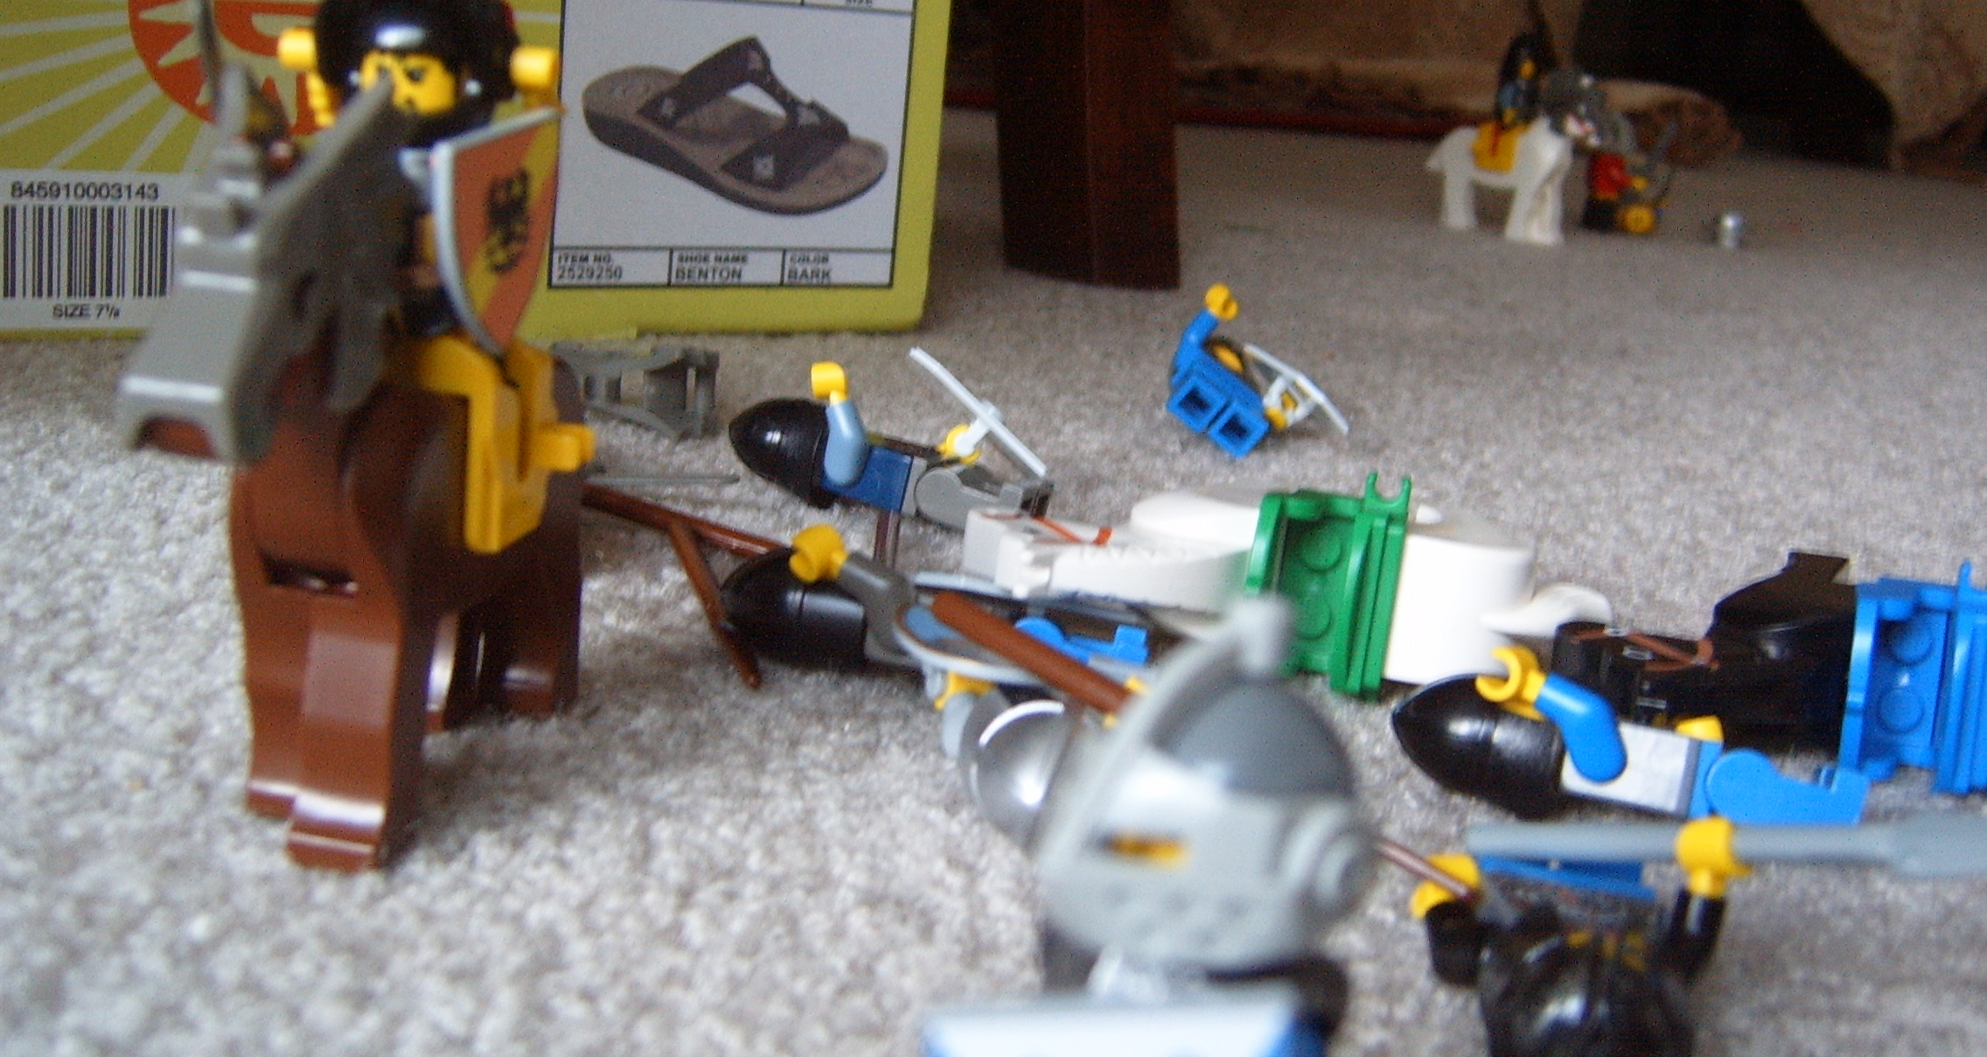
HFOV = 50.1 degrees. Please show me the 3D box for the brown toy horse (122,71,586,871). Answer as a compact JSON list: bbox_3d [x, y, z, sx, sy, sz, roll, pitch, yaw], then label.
[{"bbox_3d":[-0.053,-0.006,0.185,0.018,0.064,0.065,8,16,9],"label":"brown toy horse"}]

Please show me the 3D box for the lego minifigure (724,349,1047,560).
[{"bbox_3d":[-0.014,-0.012,0.295,0.043,0.023,0.022,17,5,12],"label":"lego minifigure"}]

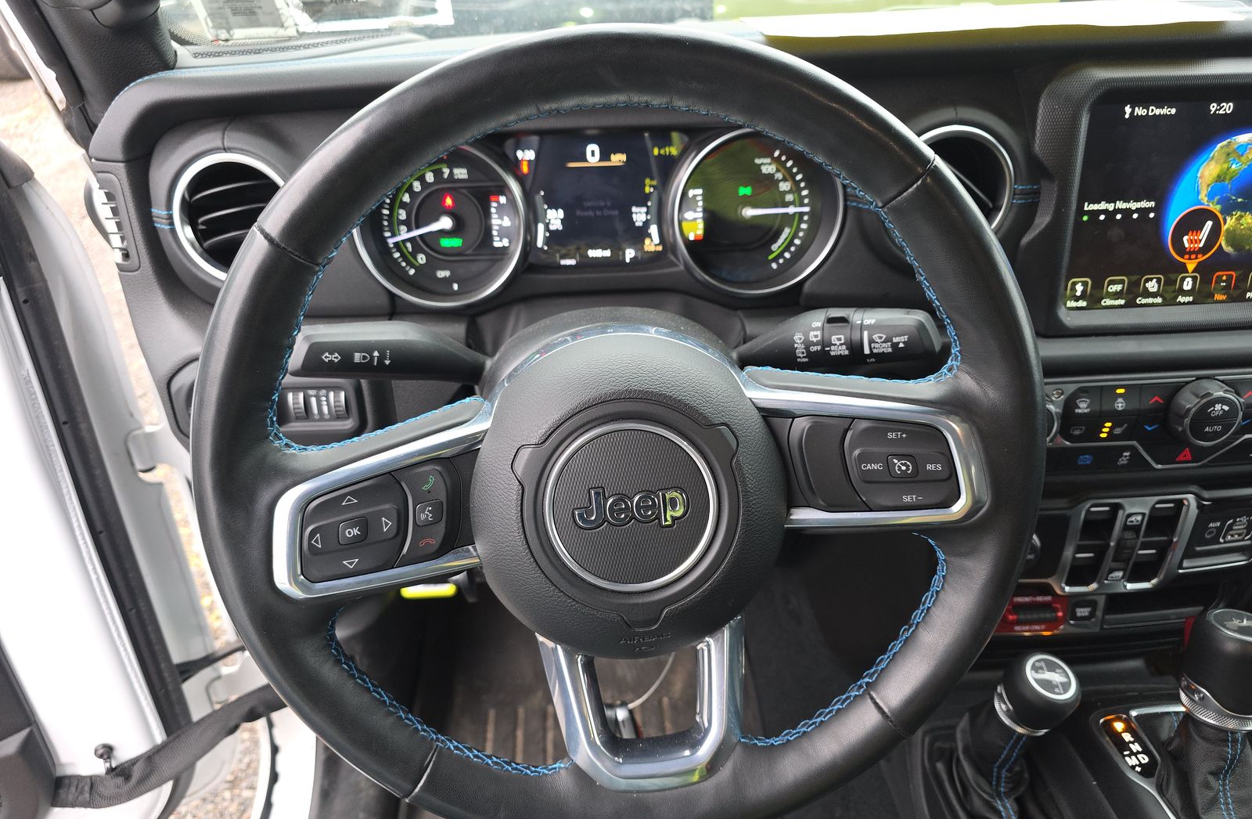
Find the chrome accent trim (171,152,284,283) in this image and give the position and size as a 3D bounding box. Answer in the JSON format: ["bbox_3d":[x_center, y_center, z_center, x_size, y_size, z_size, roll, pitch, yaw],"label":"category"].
[{"bbox_3d":[-0.252,-0.123,0.544,0.086,0.086,0.018,1,20,3],"label":"chrome accent trim"}]

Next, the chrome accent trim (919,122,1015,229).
[{"bbox_3d":[0.225,-0.155,0.586,0.090,0.090,0.045,-3,13,-3],"label":"chrome accent trim"}]

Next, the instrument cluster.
[{"bbox_3d":[-0.017,-0.136,0.579,0.332,0.120,0.050,-3,25,-2],"label":"instrument cluster"}]

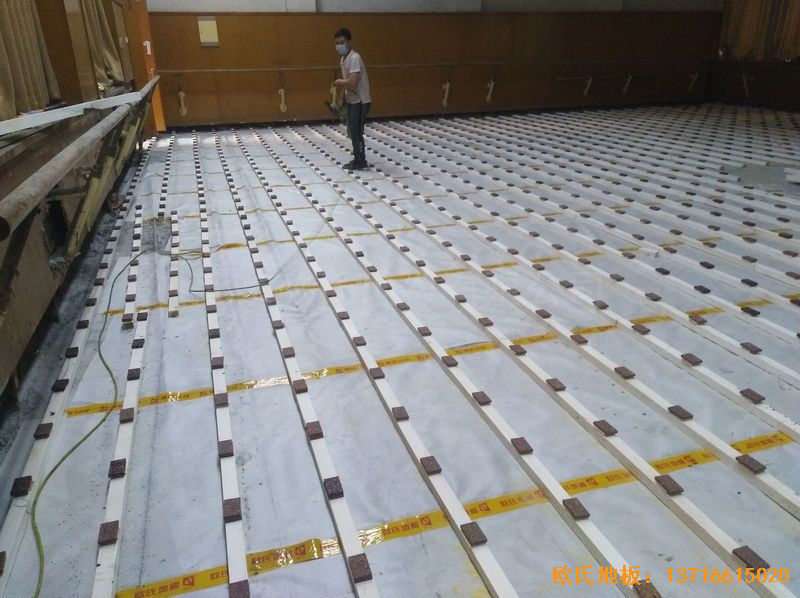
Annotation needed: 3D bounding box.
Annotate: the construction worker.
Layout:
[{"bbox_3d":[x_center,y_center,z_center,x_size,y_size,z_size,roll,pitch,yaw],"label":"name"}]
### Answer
[{"bbox_3d":[-0.598,-2.470,7.497,0.450,1.652,0.500,-11,25,-24],"label":"construction worker"}]

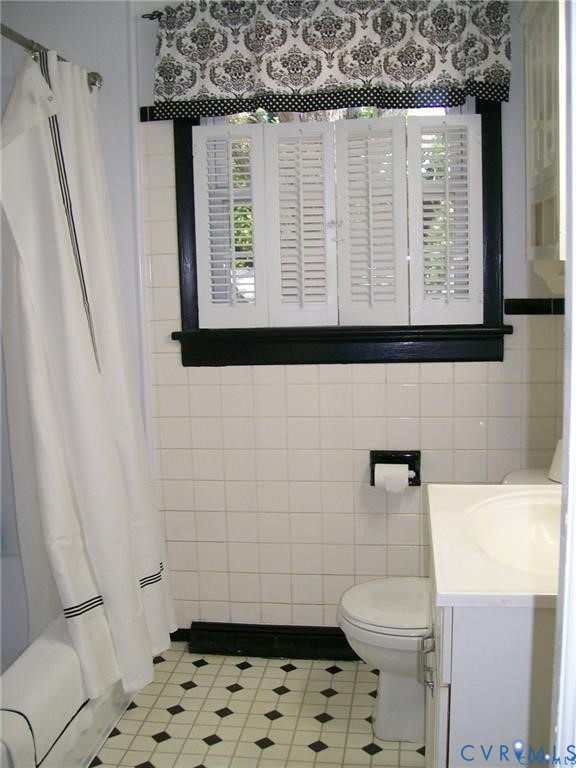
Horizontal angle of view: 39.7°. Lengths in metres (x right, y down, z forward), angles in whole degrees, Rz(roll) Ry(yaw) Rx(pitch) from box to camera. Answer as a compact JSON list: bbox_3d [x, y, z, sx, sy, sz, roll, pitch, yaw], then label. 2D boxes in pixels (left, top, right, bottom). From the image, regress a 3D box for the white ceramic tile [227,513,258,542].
[{"bbox_3d":[-0.156,0.492,2.752,0.108,0.108,0.009,0,7,7],"label":"white ceramic tile"}]

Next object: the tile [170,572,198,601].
[{"bbox_3d":[-0.367,0.715,2.824,0.109,0.108,0.009,0,7,8],"label":"tile"}]

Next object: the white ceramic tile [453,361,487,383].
[{"bbox_3d":[0.587,-0.038,2.556,0.108,0.070,0.009,0,8,8],"label":"white ceramic tile"}]

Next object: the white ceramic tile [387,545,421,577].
[{"bbox_3d":[0.391,0.596,2.697,0.108,0.108,0.009,0,7,7],"label":"white ceramic tile"}]

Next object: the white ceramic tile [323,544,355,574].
[{"bbox_3d":[0.174,0.597,2.719,0.108,0.108,0.010,0,9,8],"label":"white ceramic tile"}]

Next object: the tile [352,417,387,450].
[{"bbox_3d":[0.271,0.162,2.649,0.108,0.108,0.009,-1,7,8],"label":"tile"}]

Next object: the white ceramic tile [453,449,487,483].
[{"bbox_3d":[0.595,0.267,2.597,0.108,0.108,0.009,0,8,8],"label":"white ceramic tile"}]

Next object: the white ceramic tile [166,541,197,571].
[{"bbox_3d":[-0.366,0.599,2.786,0.108,0.108,0.009,0,8,8],"label":"white ceramic tile"}]

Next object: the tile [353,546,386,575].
[{"bbox_3d":[0.283,0.596,2.704,0.108,0.108,0.010,0,9,8],"label":"tile"}]

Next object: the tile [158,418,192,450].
[{"bbox_3d":[-0.381,0.168,2.727,0.108,0.108,0.009,0,8,8],"label":"tile"}]

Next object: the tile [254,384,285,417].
[{"bbox_3d":[-0.059,0.056,2.682,0.108,0.108,0.009,-1,7,8],"label":"tile"}]

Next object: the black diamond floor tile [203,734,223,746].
[{"bbox_3d":[-0.207,0.986,2.204,0.041,0.006,0.041,-7,9,-37],"label":"black diamond floor tile"}]

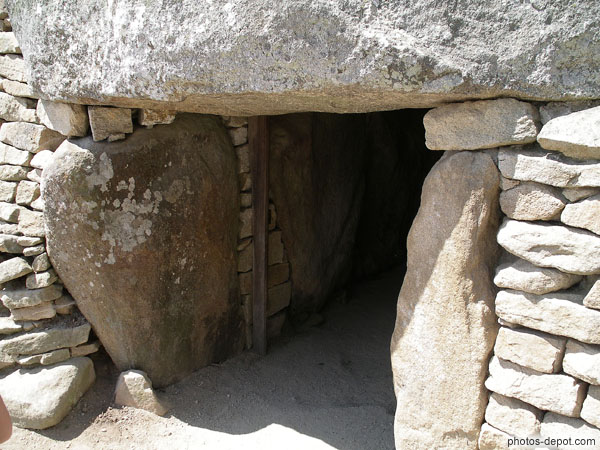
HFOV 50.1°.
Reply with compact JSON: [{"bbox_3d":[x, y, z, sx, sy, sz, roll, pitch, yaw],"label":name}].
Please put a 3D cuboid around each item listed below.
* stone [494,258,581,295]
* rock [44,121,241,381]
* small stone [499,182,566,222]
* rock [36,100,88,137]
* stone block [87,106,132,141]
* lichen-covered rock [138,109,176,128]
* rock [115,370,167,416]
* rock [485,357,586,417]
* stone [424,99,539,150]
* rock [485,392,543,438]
[{"bbox_3d":[0.972,0.188,2.589,0.329,0.120,0.260,6,12,32],"label":"stone"},{"bbox_3d":[-0.799,0.105,3.488,0.420,1.392,1.090,9,13,43],"label":"rock"},{"bbox_3d":[0.937,-0.102,2.559,0.250,0.144,0.220,6,12,32],"label":"small stone"},{"bbox_3d":[-1.092,-0.486,2.930,0.213,0.159,0.240,-6,11,-30],"label":"rock"},{"bbox_3d":[-0.905,-0.482,3.042,0.203,0.157,0.220,-4,10,-20],"label":"stone block"},{"bbox_3d":[-0.712,-0.528,3.176,0.179,0.097,0.170,-4,11,-25],"label":"lichen-covered rock"},{"bbox_3d":[-0.795,0.846,3.229,0.257,0.180,0.200,-2,10,-10],"label":"rock"},{"bbox_3d":[0.977,0.627,2.623,0.398,0.192,0.270,7,12,34],"label":"rock"},{"bbox_3d":[0.727,-0.406,2.588,0.439,0.201,0.300,4,10,20],"label":"stone"},{"bbox_3d":[0.906,0.762,2.666,0.234,0.161,0.230,7,12,34],"label":"rock"}]

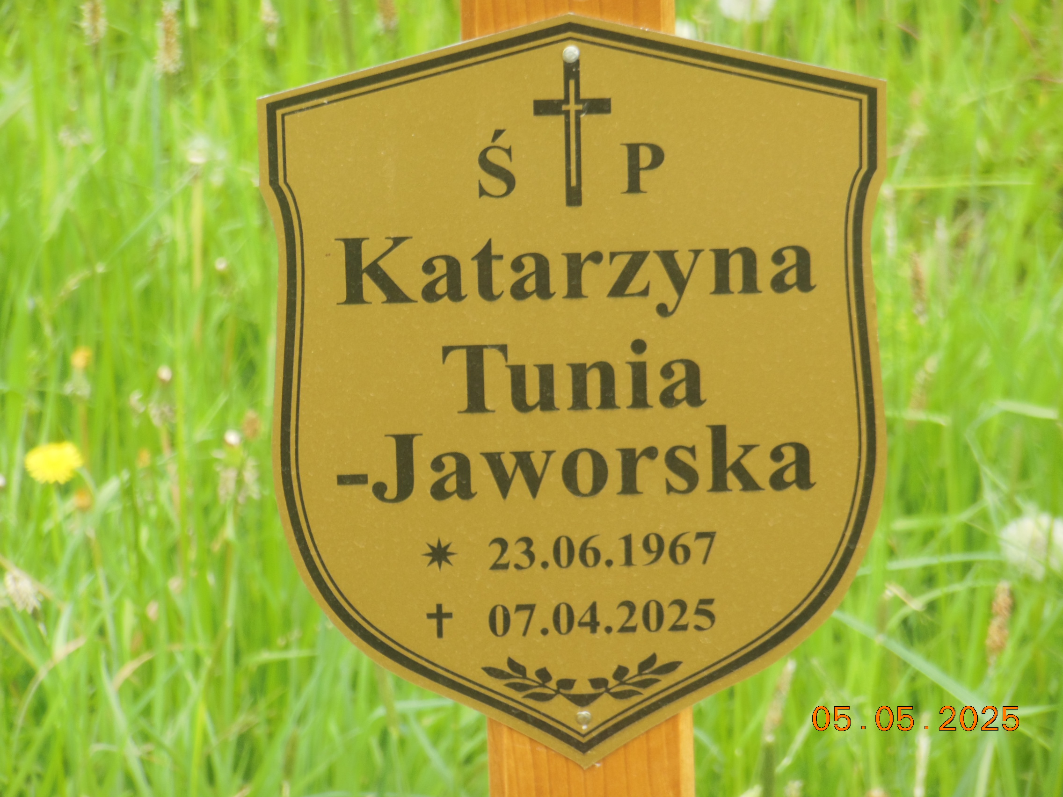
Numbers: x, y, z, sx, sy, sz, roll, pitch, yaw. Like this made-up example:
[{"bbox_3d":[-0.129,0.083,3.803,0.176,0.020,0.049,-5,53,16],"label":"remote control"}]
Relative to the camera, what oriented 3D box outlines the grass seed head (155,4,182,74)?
[{"bbox_3d":[-0.224,-0.222,4.150,0.016,0.045,0.016,-1,16,0],"label":"grass seed head"}]

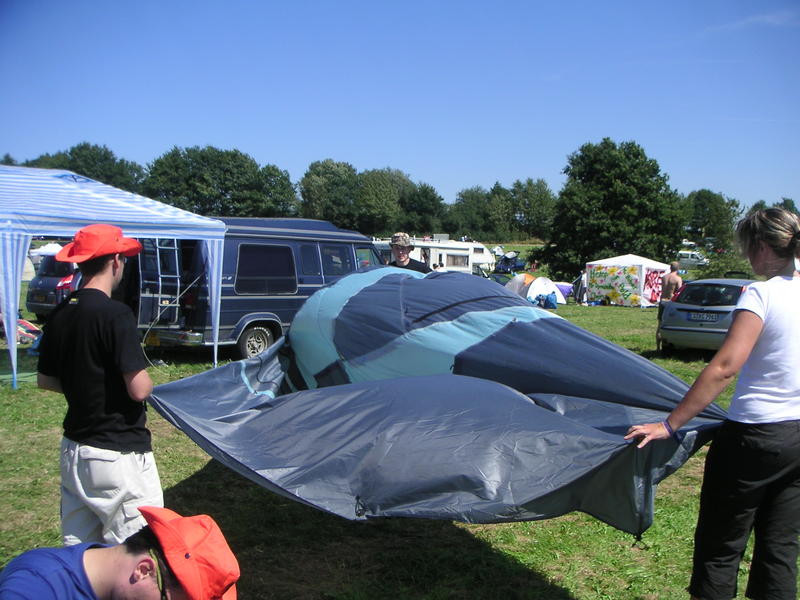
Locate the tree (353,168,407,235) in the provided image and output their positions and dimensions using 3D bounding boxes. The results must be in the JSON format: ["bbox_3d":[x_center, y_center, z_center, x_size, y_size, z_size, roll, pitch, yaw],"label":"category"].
[{"bbox_3d":[-3.618,-16.503,155.000,9.800,13.410,9.800,1,2,0],"label":"tree"}]

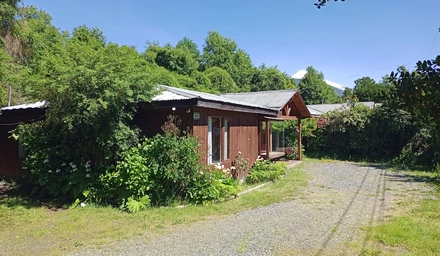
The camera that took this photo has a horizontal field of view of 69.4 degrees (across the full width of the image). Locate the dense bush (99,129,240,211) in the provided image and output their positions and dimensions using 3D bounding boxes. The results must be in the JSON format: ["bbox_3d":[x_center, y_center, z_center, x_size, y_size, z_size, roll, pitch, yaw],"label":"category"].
[{"bbox_3d":[-1.192,0.881,7.489,3.200,1.650,1.700,0,-1,0],"label":"dense bush"}]

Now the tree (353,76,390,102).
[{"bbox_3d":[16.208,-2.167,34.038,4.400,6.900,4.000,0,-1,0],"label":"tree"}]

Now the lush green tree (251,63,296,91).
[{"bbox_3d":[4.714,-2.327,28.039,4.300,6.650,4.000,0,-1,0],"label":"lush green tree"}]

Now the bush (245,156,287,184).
[{"bbox_3d":[1.589,1.407,11.082,0.950,0.740,1.600,0,-1,24],"label":"bush"}]

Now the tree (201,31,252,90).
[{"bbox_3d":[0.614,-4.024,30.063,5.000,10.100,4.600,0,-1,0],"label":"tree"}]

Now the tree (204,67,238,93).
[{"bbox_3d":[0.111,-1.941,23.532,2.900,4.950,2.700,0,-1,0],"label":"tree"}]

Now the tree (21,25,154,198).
[{"bbox_3d":[-3.544,-0.454,8.508,3.700,4.350,3.200,0,-1,0],"label":"tree"}]

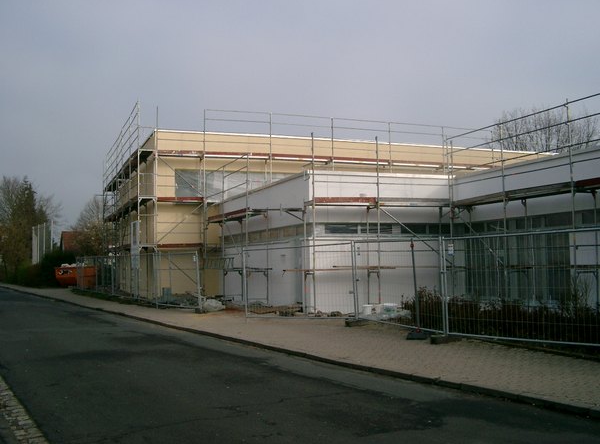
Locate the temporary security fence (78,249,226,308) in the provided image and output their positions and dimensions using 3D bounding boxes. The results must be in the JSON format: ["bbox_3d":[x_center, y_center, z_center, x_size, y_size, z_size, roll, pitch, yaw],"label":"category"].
[{"bbox_3d":[-8.658,2.520,30.106,0.700,2.000,21.200,1,-4,-29],"label":"temporary security fence"}]

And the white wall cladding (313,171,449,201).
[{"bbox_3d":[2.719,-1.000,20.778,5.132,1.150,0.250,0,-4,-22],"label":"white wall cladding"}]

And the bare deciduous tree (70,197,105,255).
[{"bbox_3d":[-19.320,1.475,59.999,5.000,7.895,5.000,0,-3,-18],"label":"bare deciduous tree"}]

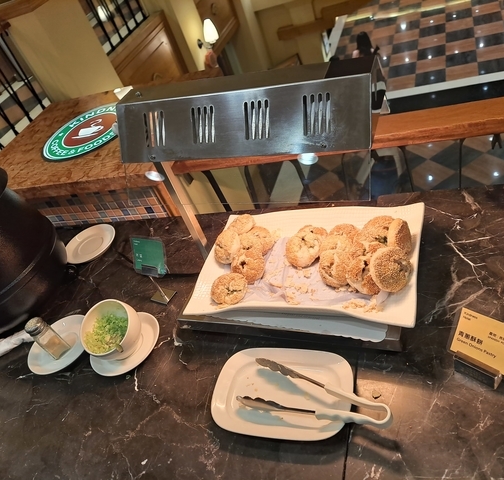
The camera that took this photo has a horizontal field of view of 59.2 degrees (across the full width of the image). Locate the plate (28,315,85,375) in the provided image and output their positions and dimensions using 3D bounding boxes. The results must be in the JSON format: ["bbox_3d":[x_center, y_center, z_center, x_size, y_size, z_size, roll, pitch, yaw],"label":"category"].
[{"bbox_3d":[-0.418,0.235,0.978,0.152,0.021,0.152,-14,41,12],"label":"plate"}]

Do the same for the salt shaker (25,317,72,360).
[{"bbox_3d":[-0.431,0.206,0.939,0.039,0.096,0.039,-42,43,-20],"label":"salt shaker"}]

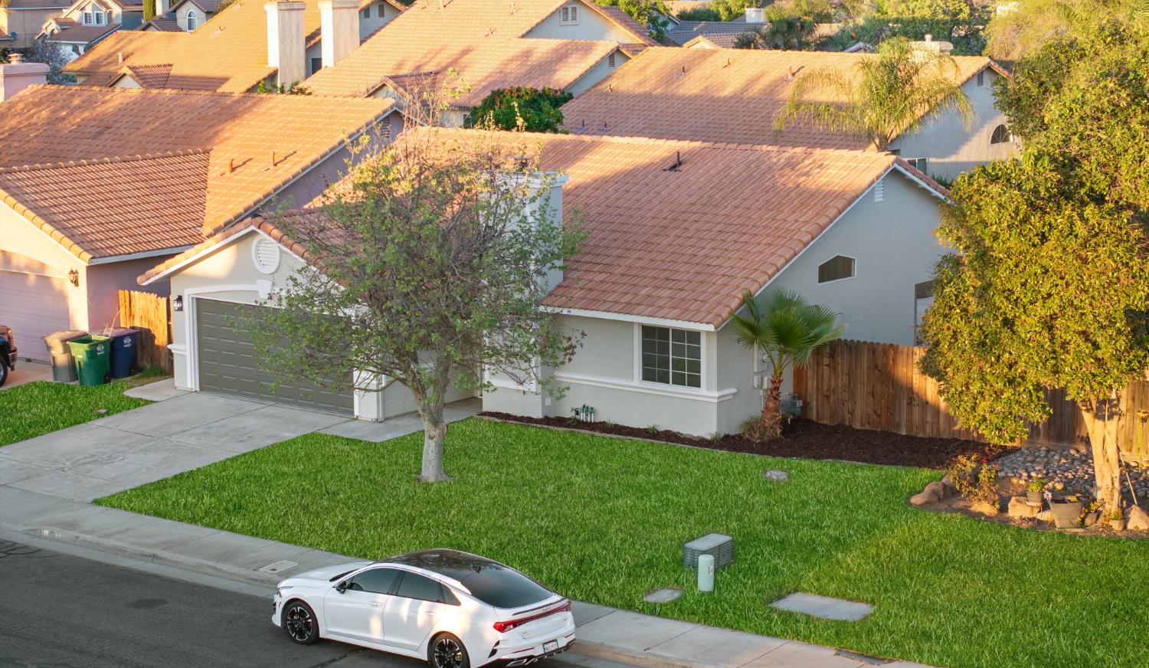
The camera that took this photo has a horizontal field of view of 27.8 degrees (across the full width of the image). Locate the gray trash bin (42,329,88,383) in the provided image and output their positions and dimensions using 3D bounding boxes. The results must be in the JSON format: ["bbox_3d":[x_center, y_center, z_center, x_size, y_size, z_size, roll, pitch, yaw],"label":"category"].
[{"bbox_3d":[-11.704,0.492,53.618,0.680,1.100,0.840,4,10,27],"label":"gray trash bin"}]

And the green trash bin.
[{"bbox_3d":[-11.032,0.617,53.044,0.680,1.030,0.820,5,10,28],"label":"green trash bin"}]

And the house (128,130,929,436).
[{"bbox_3d":[0.605,-1.830,54.459,14.100,5.400,16.550,7,11,37],"label":"house"}]

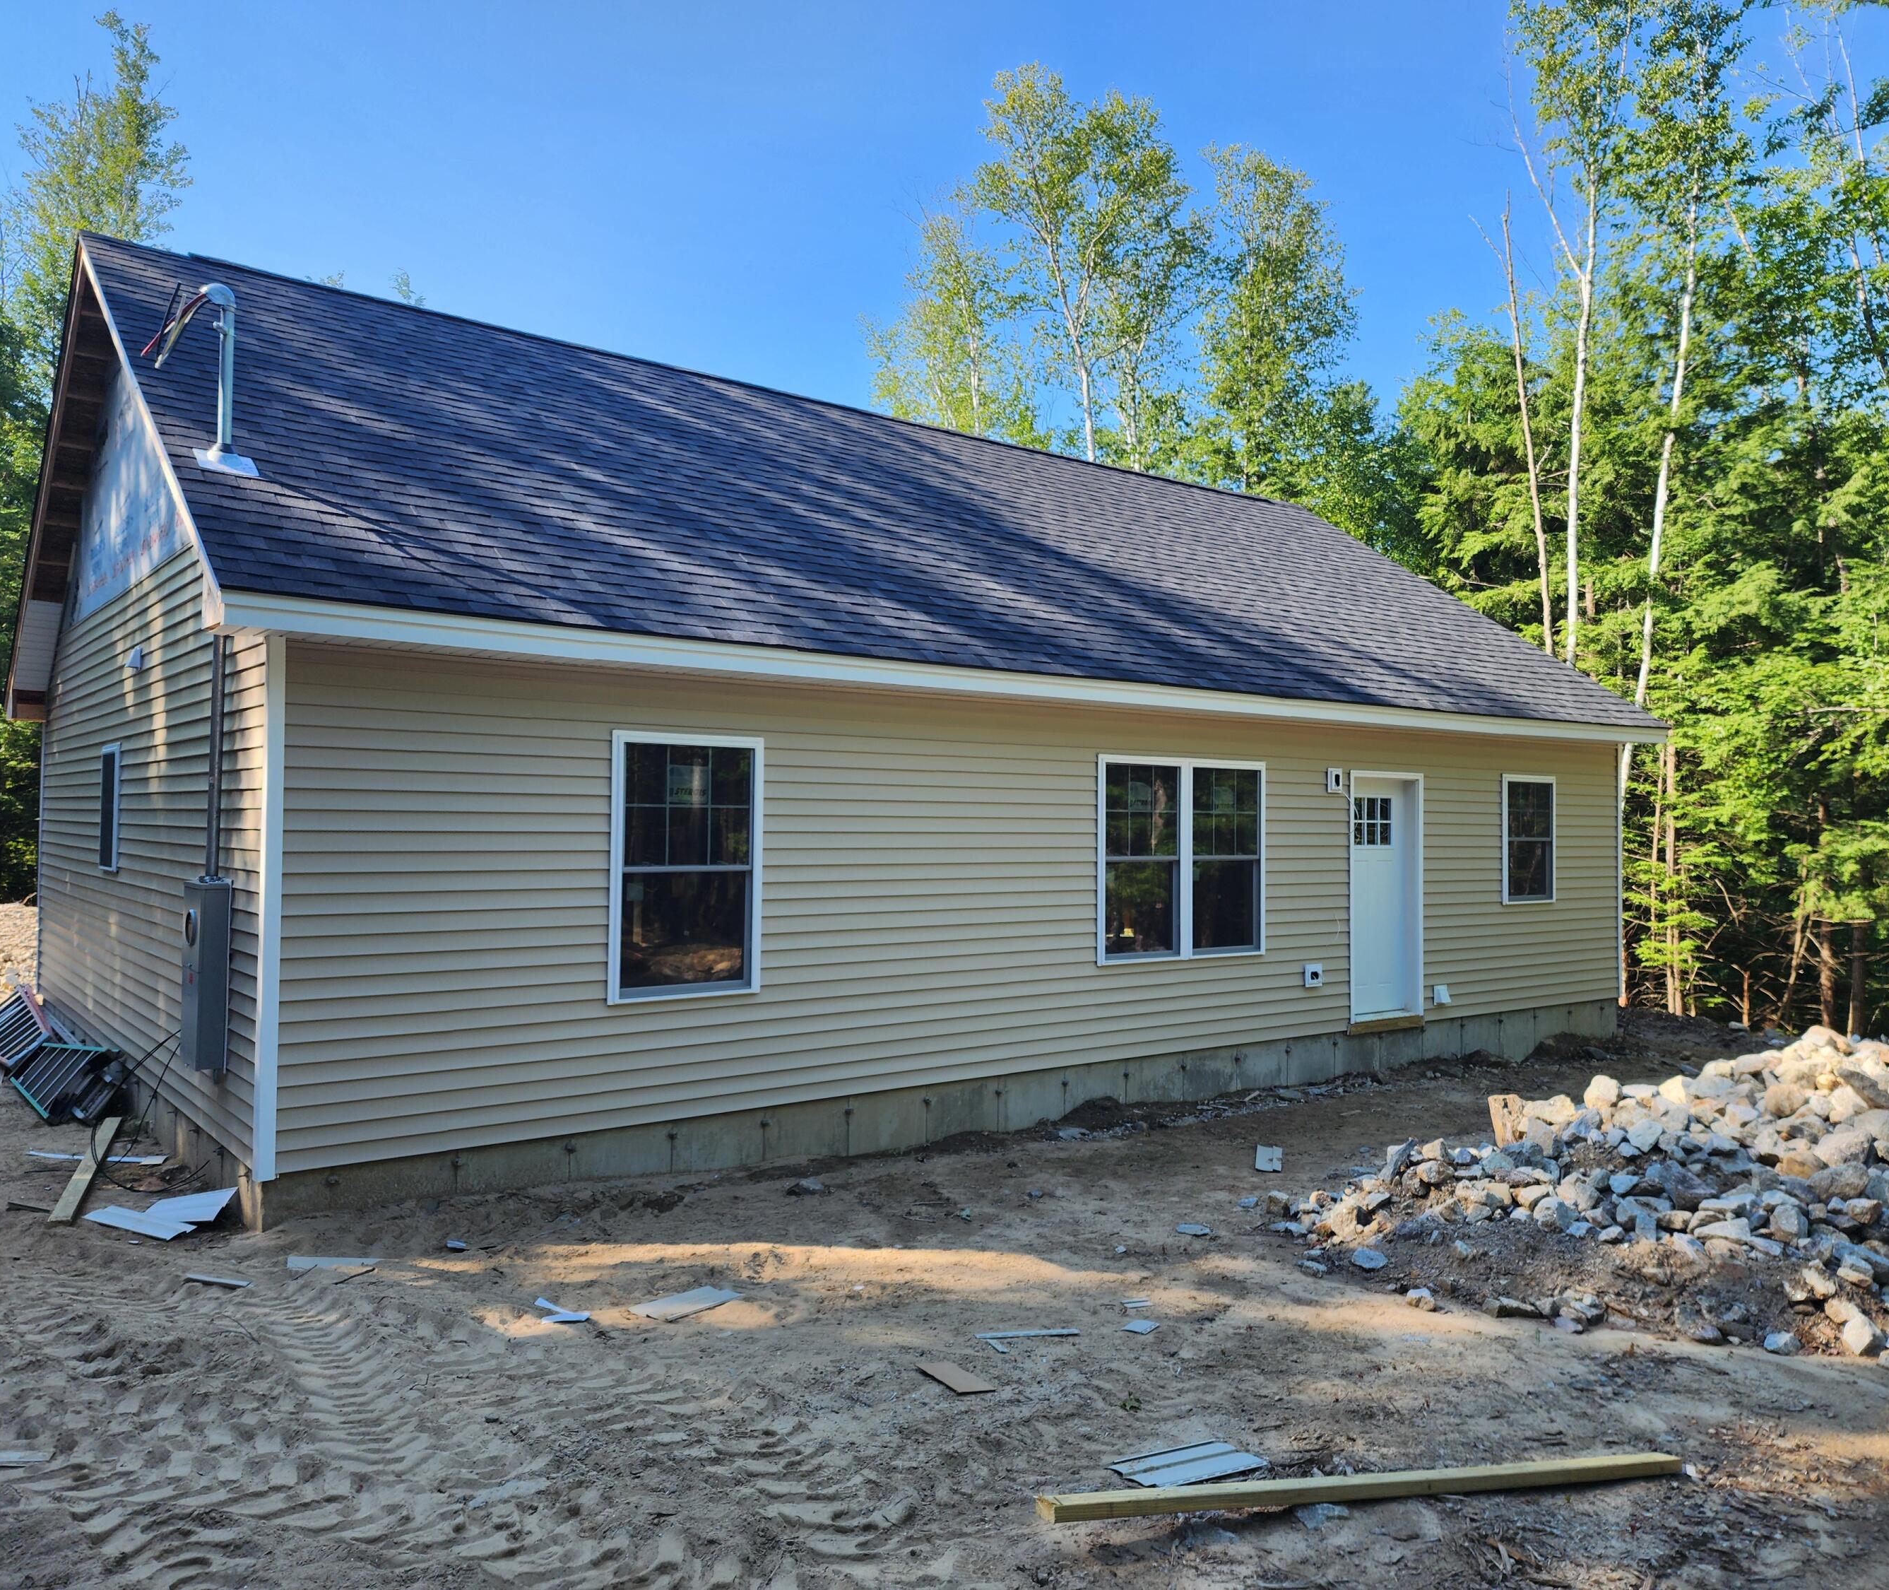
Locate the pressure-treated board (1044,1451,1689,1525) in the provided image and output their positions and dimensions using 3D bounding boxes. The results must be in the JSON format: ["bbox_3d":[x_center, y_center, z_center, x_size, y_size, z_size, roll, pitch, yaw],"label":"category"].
[{"bbox_3d":[1.330,2.034,4.163,2.368,0.040,0.090,9,-13,-24],"label":"pressure-treated board"}]

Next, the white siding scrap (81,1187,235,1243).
[{"bbox_3d":[-3.850,2.040,6.980,0.760,0.120,0.460,0,-1,24],"label":"white siding scrap"}]

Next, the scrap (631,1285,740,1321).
[{"bbox_3d":[-1.093,2.182,6.014,0.213,0.025,0.422,-1,-3,38],"label":"scrap"}]

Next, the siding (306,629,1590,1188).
[{"bbox_3d":[1.834,0.667,10.704,12.708,2.603,0.060,1,-1,-37],"label":"siding"}]

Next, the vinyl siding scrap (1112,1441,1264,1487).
[{"bbox_3d":[0.719,2.002,4.186,0.466,0.025,0.206,8,-10,-34],"label":"vinyl siding scrap"}]

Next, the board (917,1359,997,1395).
[{"bbox_3d":[0.036,2.111,5.091,0.134,0.020,0.345,5,-6,-27],"label":"board"}]

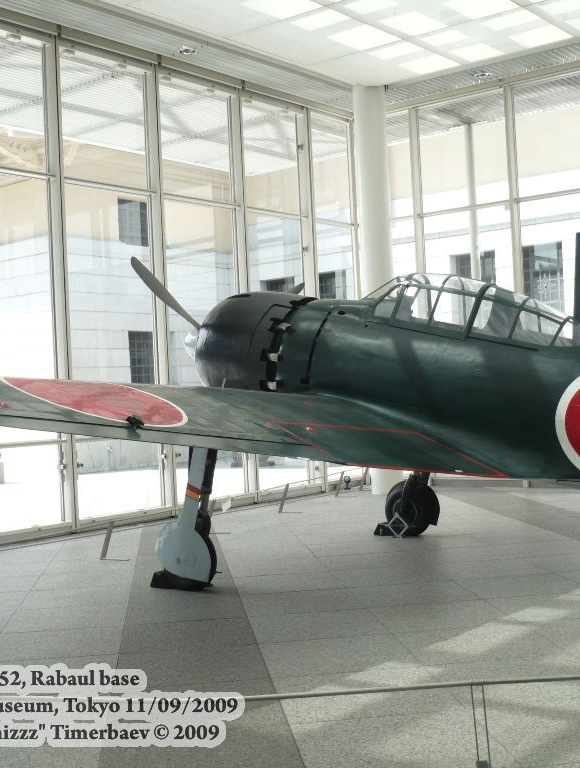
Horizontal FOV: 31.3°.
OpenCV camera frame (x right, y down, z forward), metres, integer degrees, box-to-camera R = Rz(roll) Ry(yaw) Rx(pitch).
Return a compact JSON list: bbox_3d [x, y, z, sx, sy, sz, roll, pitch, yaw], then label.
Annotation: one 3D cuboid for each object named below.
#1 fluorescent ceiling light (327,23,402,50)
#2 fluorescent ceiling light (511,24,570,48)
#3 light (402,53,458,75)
[{"bbox_3d":[1.011,-4.828,14.385,0.630,0.080,0.820,-4,-1,38],"label":"fluorescent ceiling light"},{"bbox_3d":[3.543,-4.947,14.672,0.660,0.080,0.660,-4,-1,38],"label":"fluorescent ceiling light"},{"bbox_3d":[2.095,-4.859,15.702,0.640,0.080,0.680,-4,-1,38],"label":"light"}]

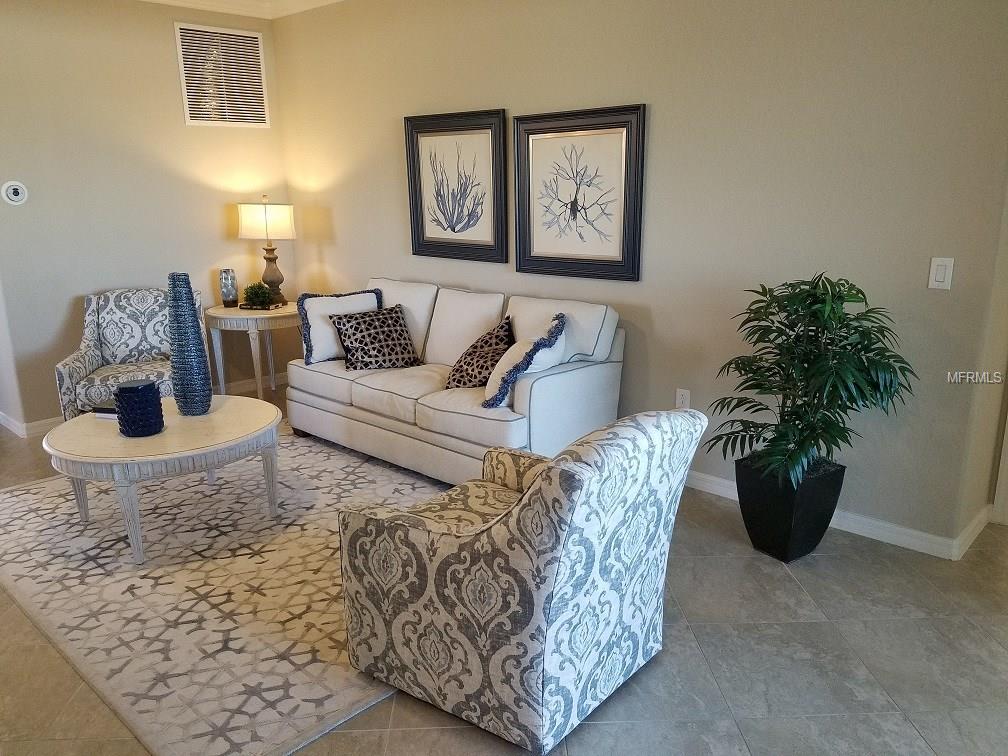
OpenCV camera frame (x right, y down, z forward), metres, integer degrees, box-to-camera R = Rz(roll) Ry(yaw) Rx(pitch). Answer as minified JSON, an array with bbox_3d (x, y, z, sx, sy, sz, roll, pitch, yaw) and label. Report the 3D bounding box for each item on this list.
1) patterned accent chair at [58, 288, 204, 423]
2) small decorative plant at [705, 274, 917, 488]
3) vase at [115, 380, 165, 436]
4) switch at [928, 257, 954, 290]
[{"bbox_3d":[-2.187,-0.044,4.646,0.764,0.905,0.850,-6,15,-17],"label":"patterned accent chair"},{"bbox_3d":[1.170,0.024,3.019,0.764,0.827,0.686,12,20,40],"label":"small decorative plant"},{"bbox_3d":[-1.665,0.138,3.461,0.185,0.217,0.185,12,19,42],"label":"vase"},{"bbox_3d":[1.699,-0.403,2.944,0.074,0.120,0.009,12,20,40],"label":"switch"}]

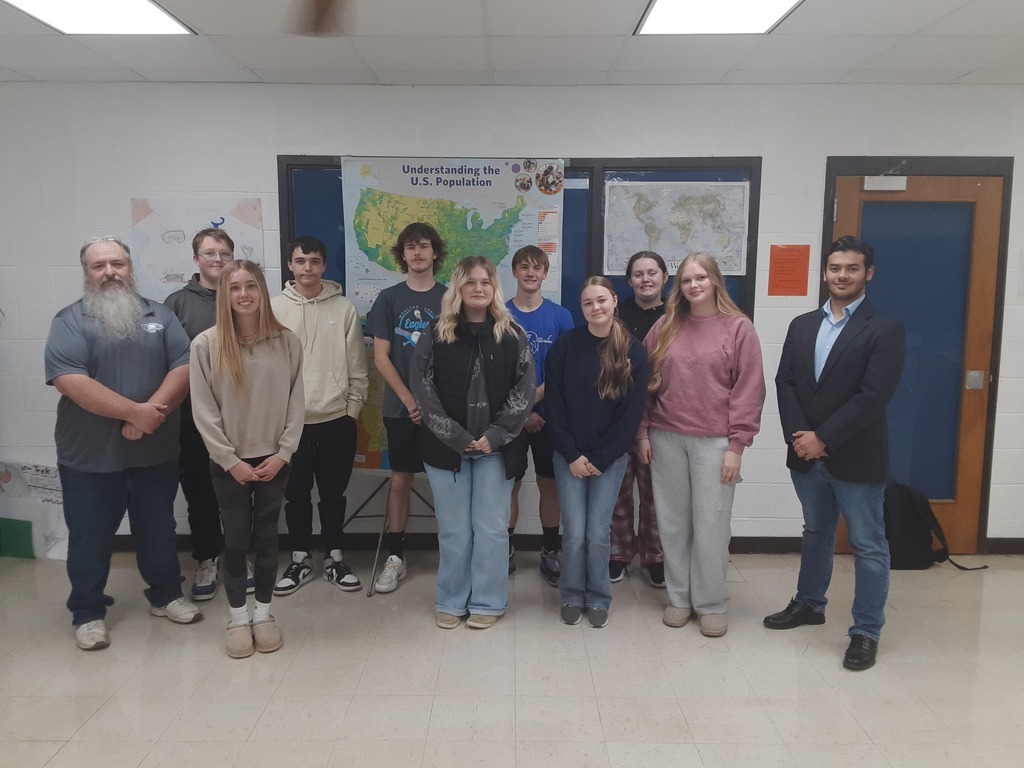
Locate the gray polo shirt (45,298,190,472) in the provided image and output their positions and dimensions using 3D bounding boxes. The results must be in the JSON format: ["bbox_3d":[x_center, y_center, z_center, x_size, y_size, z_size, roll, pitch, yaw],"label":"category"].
[{"bbox_3d":[-1.736,-0.002,3.505,0.590,0.755,0.380,-4,8,-28],"label":"gray polo shirt"}]

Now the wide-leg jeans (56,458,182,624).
[{"bbox_3d":[-1.748,0.614,3.601,0.520,0.870,0.400,-4,8,-30],"label":"wide-leg jeans"}]

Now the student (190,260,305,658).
[{"bbox_3d":[-1.107,0.306,3.402,0.480,1.635,0.340,-2,7,-18],"label":"student"}]

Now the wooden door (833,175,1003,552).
[{"bbox_3d":[2.236,-0.074,4.520,0.914,2.125,0.045,0,7,0],"label":"wooden door"}]

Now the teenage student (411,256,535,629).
[{"bbox_3d":[-0.177,0.257,3.700,0.560,1.665,0.380,0,7,-4],"label":"teenage student"}]

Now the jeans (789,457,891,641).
[{"bbox_3d":[1.412,0.611,3.464,0.420,0.910,0.360,7,9,42],"label":"jeans"}]

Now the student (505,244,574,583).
[{"bbox_3d":[0.102,0.155,4.202,0.470,1.745,0.370,0,7,0],"label":"student"}]

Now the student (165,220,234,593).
[{"bbox_3d":[-1.467,0.141,4.026,0.520,1.805,0.370,-2,8,-19],"label":"student"}]

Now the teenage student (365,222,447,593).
[{"bbox_3d":[-0.477,0.116,4.095,0.530,1.845,0.370,-1,7,-7],"label":"teenage student"}]

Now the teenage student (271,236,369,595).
[{"bbox_3d":[-1.007,0.155,4.069,0.550,1.770,0.370,-2,7,-14],"label":"teenage student"}]

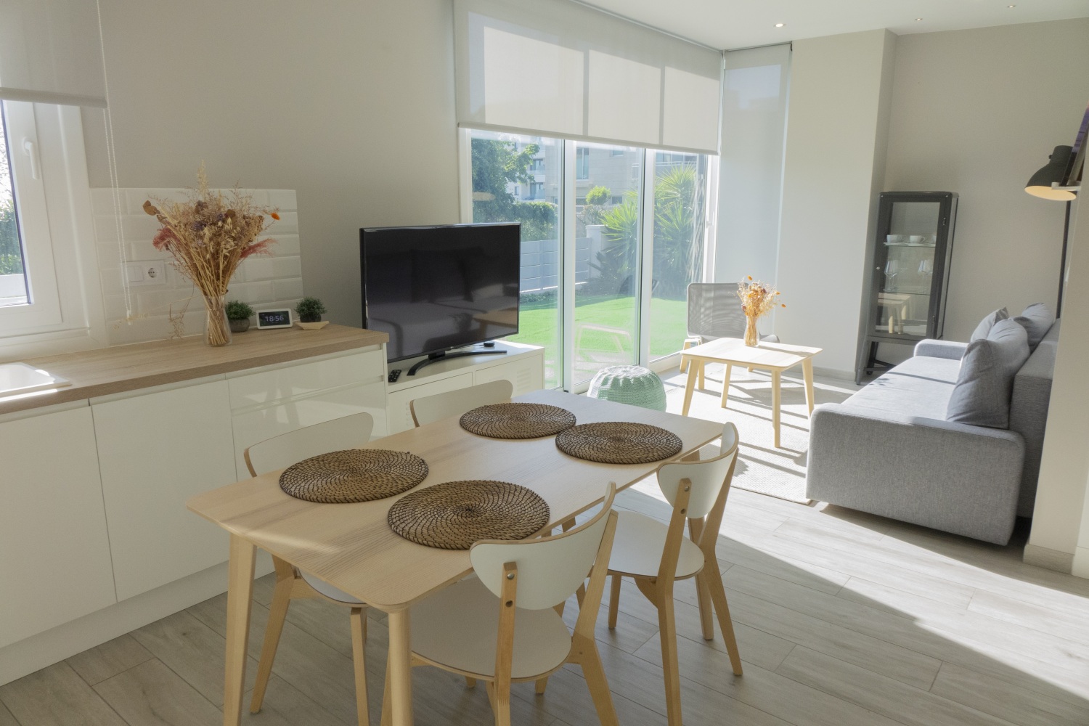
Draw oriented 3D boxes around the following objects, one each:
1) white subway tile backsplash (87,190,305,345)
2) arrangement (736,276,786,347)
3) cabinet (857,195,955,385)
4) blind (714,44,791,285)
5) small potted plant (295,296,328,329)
[{"bbox_3d":[-1.439,-0.432,3.121,0.020,0.613,0.885,9,15,38],"label":"white subway tile backsplash"},{"bbox_3d":[1.466,-0.352,4.904,0.280,0.465,0.310,9,15,38],"label":"arrangement"},{"bbox_3d":[2.877,-0.559,5.732,0.560,1.500,0.460,9,15,38],"label":"cabinet"},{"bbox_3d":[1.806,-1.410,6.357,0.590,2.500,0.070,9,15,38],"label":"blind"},{"bbox_3d":[-1.067,-0.235,3.322,0.135,0.150,0.145,9,15,38],"label":"small potted plant"}]

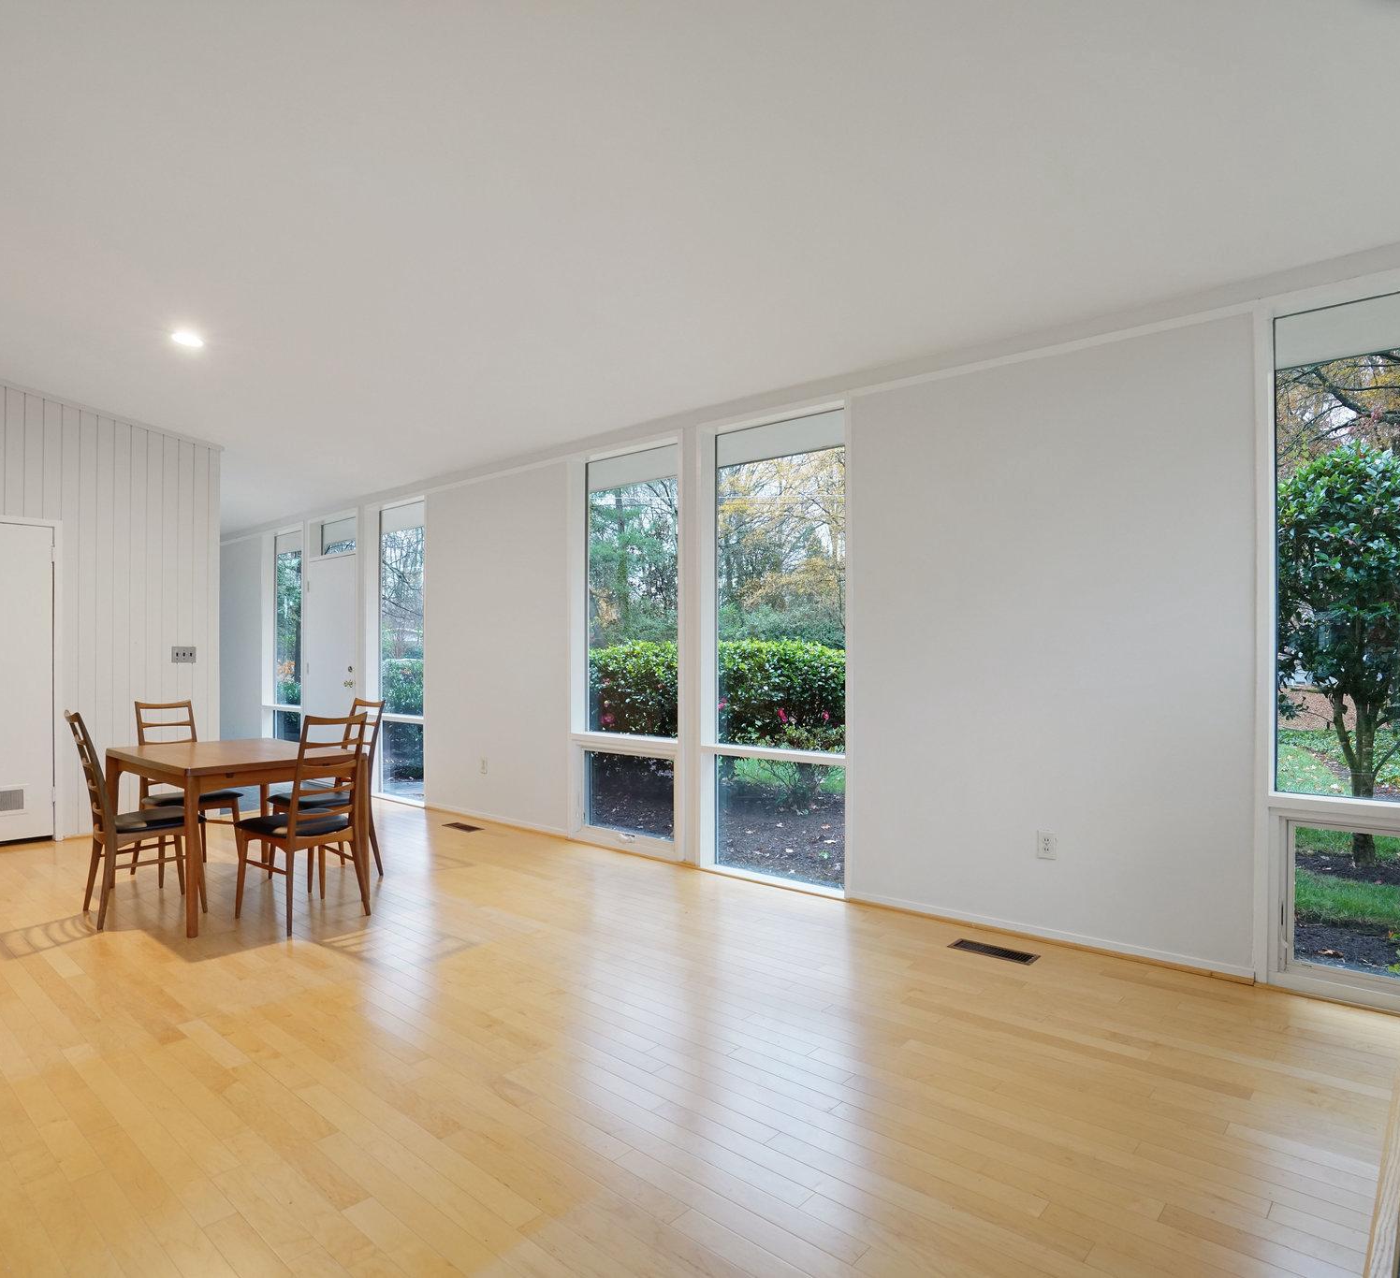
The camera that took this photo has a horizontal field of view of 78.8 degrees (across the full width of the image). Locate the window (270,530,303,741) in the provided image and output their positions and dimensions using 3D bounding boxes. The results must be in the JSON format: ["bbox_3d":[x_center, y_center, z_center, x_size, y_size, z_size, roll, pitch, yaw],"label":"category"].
[{"bbox_3d":[-4.006,0.111,8.320,0.870,2.410,0.120,0,0,40],"label":"window"}]

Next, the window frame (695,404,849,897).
[{"bbox_3d":[0.404,0.060,4.651,0.985,2.500,0.140,0,0,40],"label":"window frame"}]

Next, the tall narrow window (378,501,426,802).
[{"bbox_3d":[-2.446,0.112,7.014,0.880,2.430,0.140,0,0,40],"label":"tall narrow window"}]

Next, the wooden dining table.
[{"bbox_3d":[-2.404,0.947,4.402,1.165,0.730,0.800,0,0,40],"label":"wooden dining table"}]

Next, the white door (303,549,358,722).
[{"bbox_3d":[-3.308,0.296,7.721,0.910,2.070,0.070,0,0,40],"label":"white door"}]

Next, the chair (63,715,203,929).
[{"bbox_3d":[-2.698,0.826,4.065,0.520,0.970,0.470,0,0,-43],"label":"chair"}]

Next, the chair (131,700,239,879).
[{"bbox_3d":[-2.905,0.830,4.779,0.530,0.970,0.470,0,0,40],"label":"chair"}]

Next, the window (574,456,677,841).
[{"bbox_3d":[-0.429,0.055,5.342,0.980,2.480,0.140,0,0,40],"label":"window"}]

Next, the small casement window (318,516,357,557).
[{"bbox_3d":[-3.268,-0.939,7.706,0.860,0.380,0.110,0,0,40],"label":"small casement window"}]

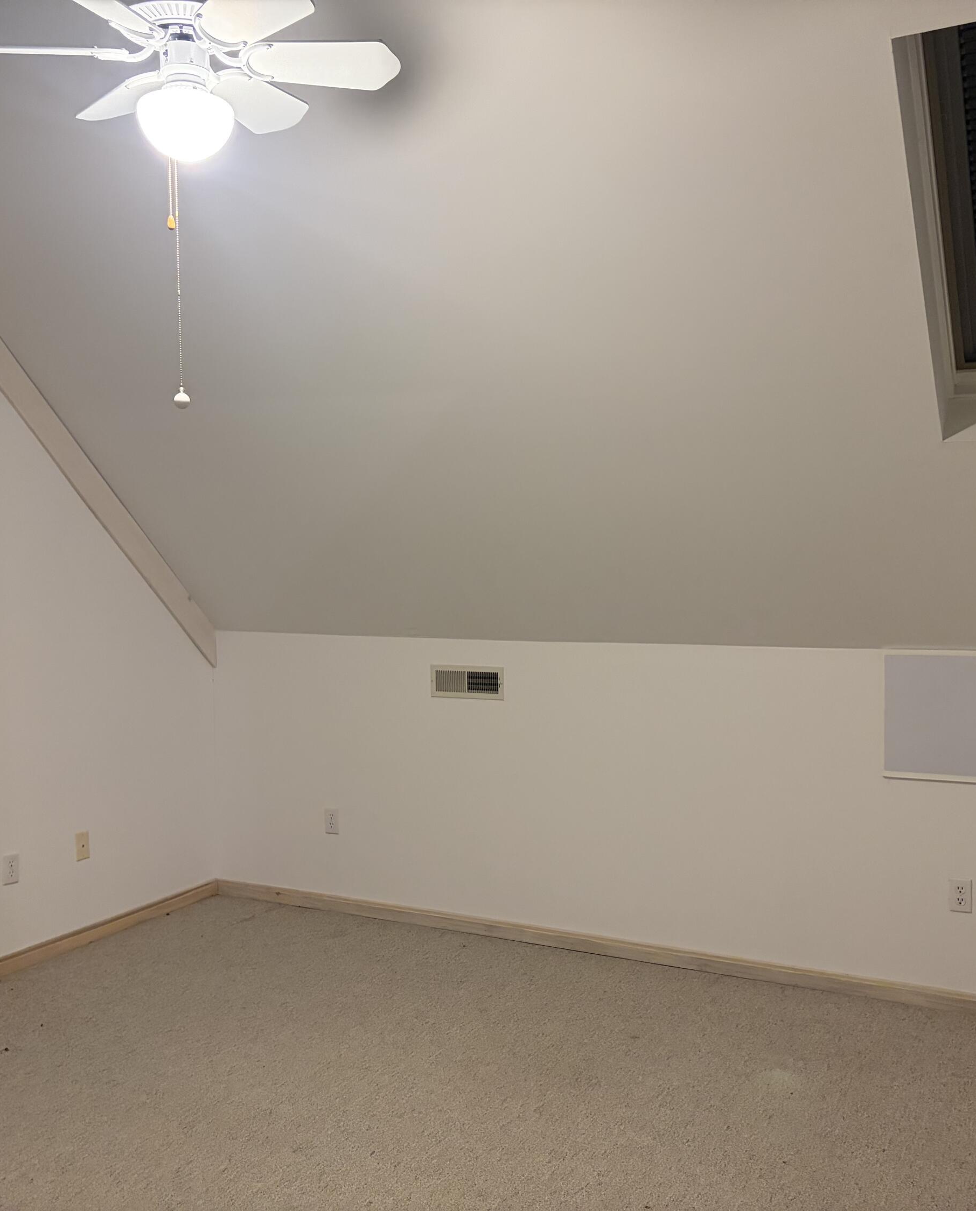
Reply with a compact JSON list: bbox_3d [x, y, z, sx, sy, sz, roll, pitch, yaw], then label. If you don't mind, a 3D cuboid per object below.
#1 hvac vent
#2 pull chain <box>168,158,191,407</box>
[{"bbox_3d":[-0.085,0.324,5.072,0.347,0.138,0.020,1,3,28],"label":"hvac vent"},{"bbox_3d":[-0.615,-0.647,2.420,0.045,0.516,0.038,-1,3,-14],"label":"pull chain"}]

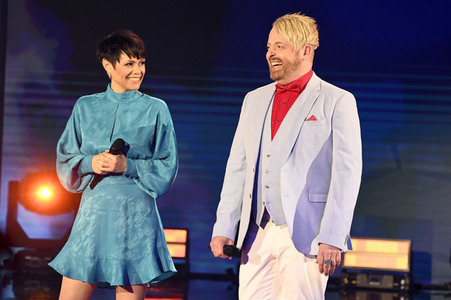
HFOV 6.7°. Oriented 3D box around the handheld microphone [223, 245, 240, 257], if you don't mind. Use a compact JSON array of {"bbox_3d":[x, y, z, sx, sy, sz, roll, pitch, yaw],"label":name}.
[{"bbox_3d":[0.008,0.396,15.200,0.050,0.050,0.250,6,1,-18],"label":"handheld microphone"}]

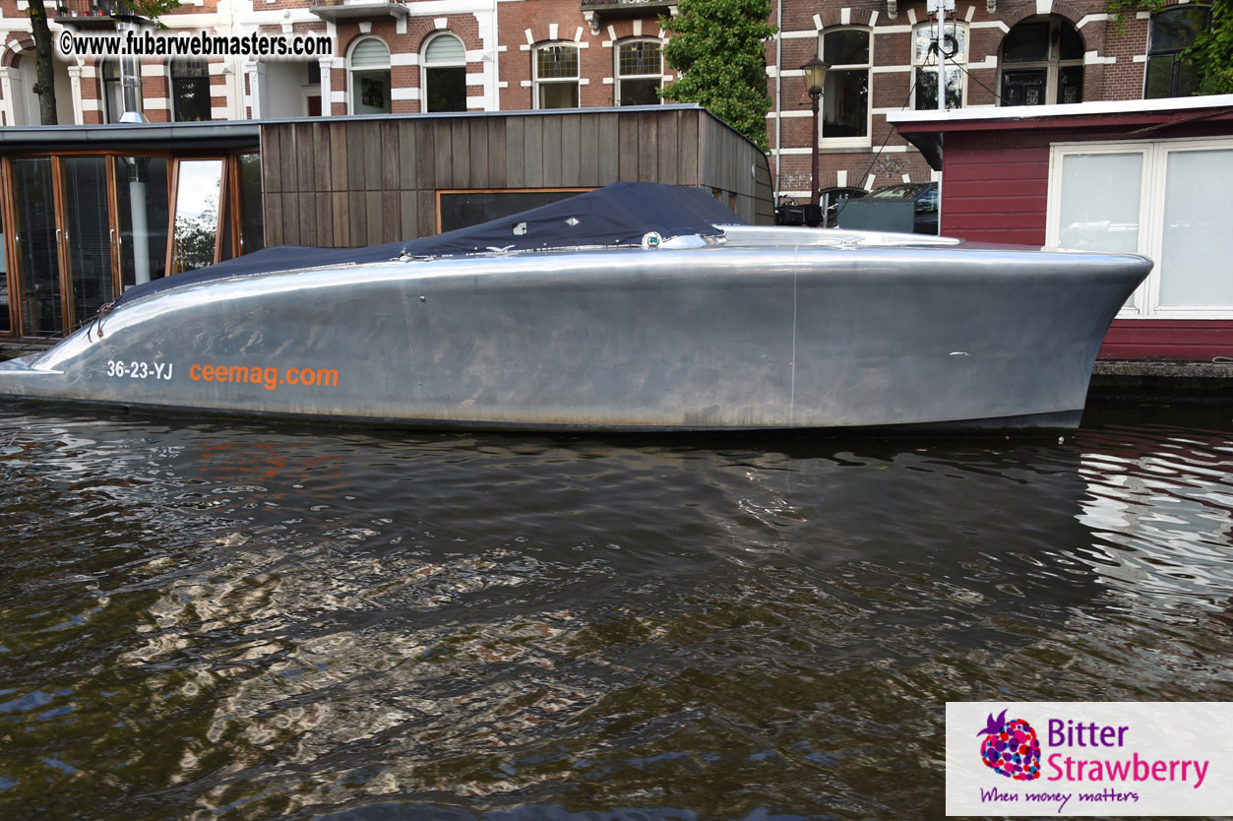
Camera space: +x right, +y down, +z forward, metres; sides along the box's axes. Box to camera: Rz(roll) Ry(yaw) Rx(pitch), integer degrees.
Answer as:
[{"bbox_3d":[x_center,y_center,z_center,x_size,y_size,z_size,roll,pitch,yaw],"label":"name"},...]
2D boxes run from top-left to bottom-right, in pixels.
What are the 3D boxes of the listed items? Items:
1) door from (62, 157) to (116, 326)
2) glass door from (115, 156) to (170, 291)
[{"bbox_3d":[-6.141,-1.898,14.020,0.732,2.130,0.060,2,9,15],"label":"door"},{"bbox_3d":[-5.436,-1.873,13.826,0.732,2.130,0.060,2,9,15],"label":"glass door"}]

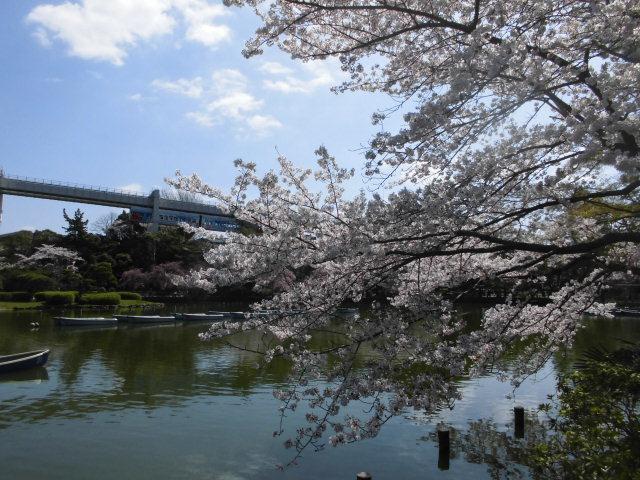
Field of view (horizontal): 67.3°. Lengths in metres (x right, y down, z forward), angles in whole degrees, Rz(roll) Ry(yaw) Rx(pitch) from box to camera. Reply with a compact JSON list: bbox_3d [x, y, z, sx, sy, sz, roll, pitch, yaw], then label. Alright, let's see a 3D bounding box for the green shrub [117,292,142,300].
[{"bbox_3d":[-23.492,7.068,59.592,3.300,1.050,1.900,2,-6,-23],"label":"green shrub"}]

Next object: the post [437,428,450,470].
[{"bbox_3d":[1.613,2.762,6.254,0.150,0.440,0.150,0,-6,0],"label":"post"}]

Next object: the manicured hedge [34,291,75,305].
[{"bbox_3d":[-28.410,6.265,51.632,4.000,1.400,2.000,2,-6,-23],"label":"manicured hedge"}]

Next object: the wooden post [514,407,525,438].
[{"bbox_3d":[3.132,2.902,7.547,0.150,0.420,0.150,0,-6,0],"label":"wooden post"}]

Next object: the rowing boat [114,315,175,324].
[{"bbox_3d":[-11.339,5.192,31.237,3.500,0.480,1.250,3,-7,-30],"label":"rowing boat"}]

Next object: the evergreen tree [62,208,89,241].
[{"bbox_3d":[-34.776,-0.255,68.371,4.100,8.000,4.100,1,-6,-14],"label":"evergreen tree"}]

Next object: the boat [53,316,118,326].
[{"bbox_3d":[-14.207,4.991,29.247,3.500,0.480,1.250,3,-7,-30],"label":"boat"}]

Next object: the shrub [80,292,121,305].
[{"bbox_3d":[-23.572,6.364,51.622,3.800,1.250,2.000,2,-6,-23],"label":"shrub"}]

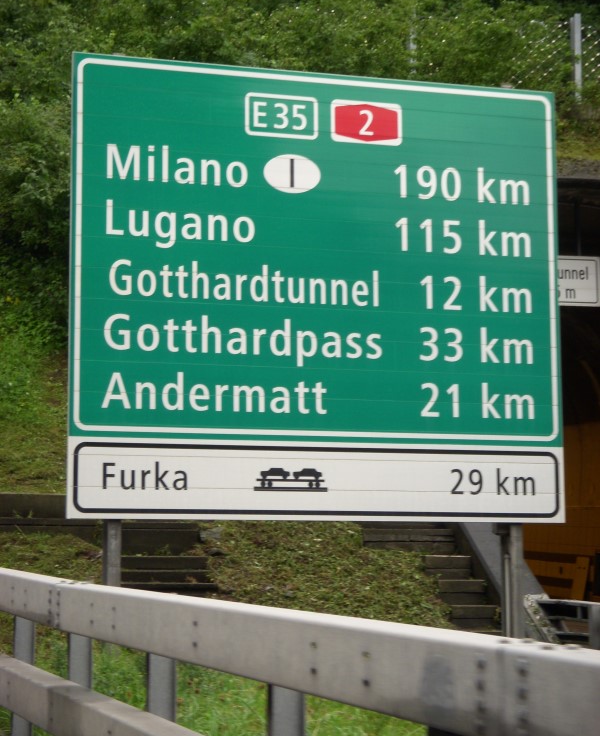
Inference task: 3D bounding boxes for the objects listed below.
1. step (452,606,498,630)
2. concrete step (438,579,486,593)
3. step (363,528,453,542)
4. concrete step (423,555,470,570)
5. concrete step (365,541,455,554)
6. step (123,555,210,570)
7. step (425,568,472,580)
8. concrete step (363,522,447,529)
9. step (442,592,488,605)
[{"bbox_3d":[2.449,3.590,25.260,0.703,0.346,0.340,2,-9,-15],"label":"step"},{"bbox_3d":[2.330,3.210,25.830,0.719,0.192,0.340,2,-9,-15],"label":"concrete step"},{"bbox_3d":[1.602,2.552,26.820,1.431,0.184,0.340,2,-9,-15],"label":"step"},{"bbox_3d":[2.164,2.920,26.373,0.719,0.196,0.340,2,-9,-15],"label":"concrete step"},{"bbox_3d":[1.616,2.739,26.796,1.430,0.199,0.340,2,-9,-15],"label":"concrete step"},{"bbox_3d":[-1.998,2.763,24.762,1.378,0.198,0.340,2,-9,-15],"label":"step"},{"bbox_3d":[2.170,3.096,26.348,0.733,0.166,0.340,2,-9,-15],"label":"step"},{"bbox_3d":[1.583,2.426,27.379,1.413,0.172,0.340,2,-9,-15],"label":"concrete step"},{"bbox_3d":[2.350,3.390,25.808,0.733,0.177,0.340,2,-9,-15],"label":"step"}]

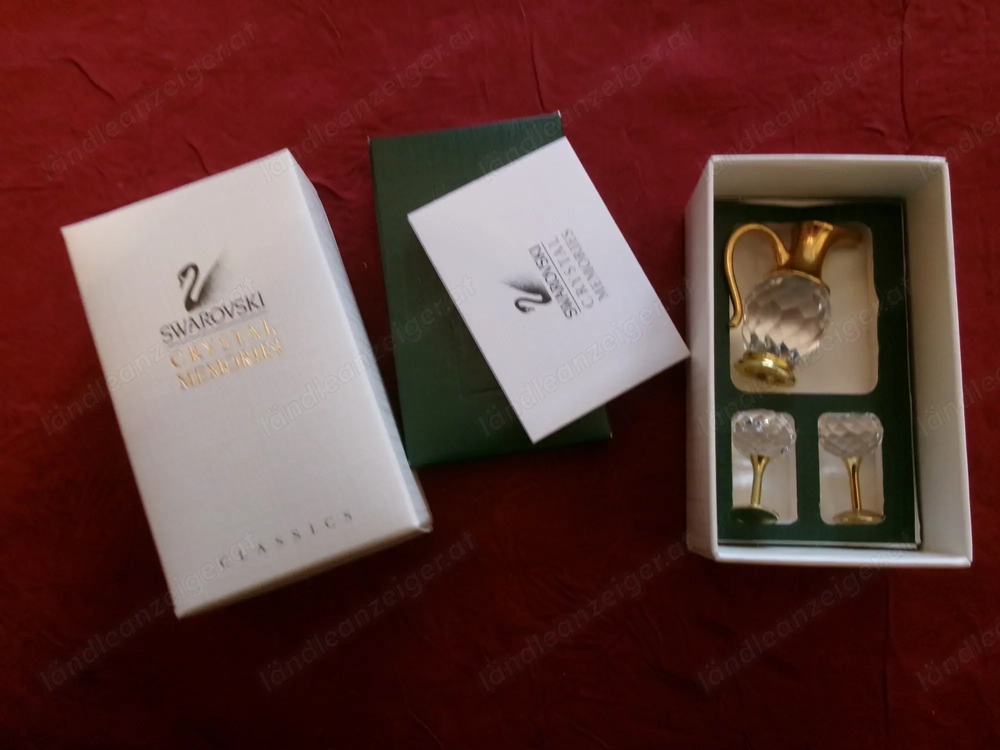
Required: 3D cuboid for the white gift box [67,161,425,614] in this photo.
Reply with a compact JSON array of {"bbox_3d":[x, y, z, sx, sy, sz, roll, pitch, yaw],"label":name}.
[{"bbox_3d":[-0.067,0.002,0.221,0.062,0.030,0.106,-20,81,-2],"label":"white gift box"}]

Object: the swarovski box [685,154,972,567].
[{"bbox_3d":[0.083,-0.003,0.217,0.060,0.034,0.102,1,81,1],"label":"swarovski box"}]

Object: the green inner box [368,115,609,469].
[{"bbox_3d":[-0.004,-0.025,0.234,0.056,0.011,0.096,-8,81,0],"label":"green inner box"}]

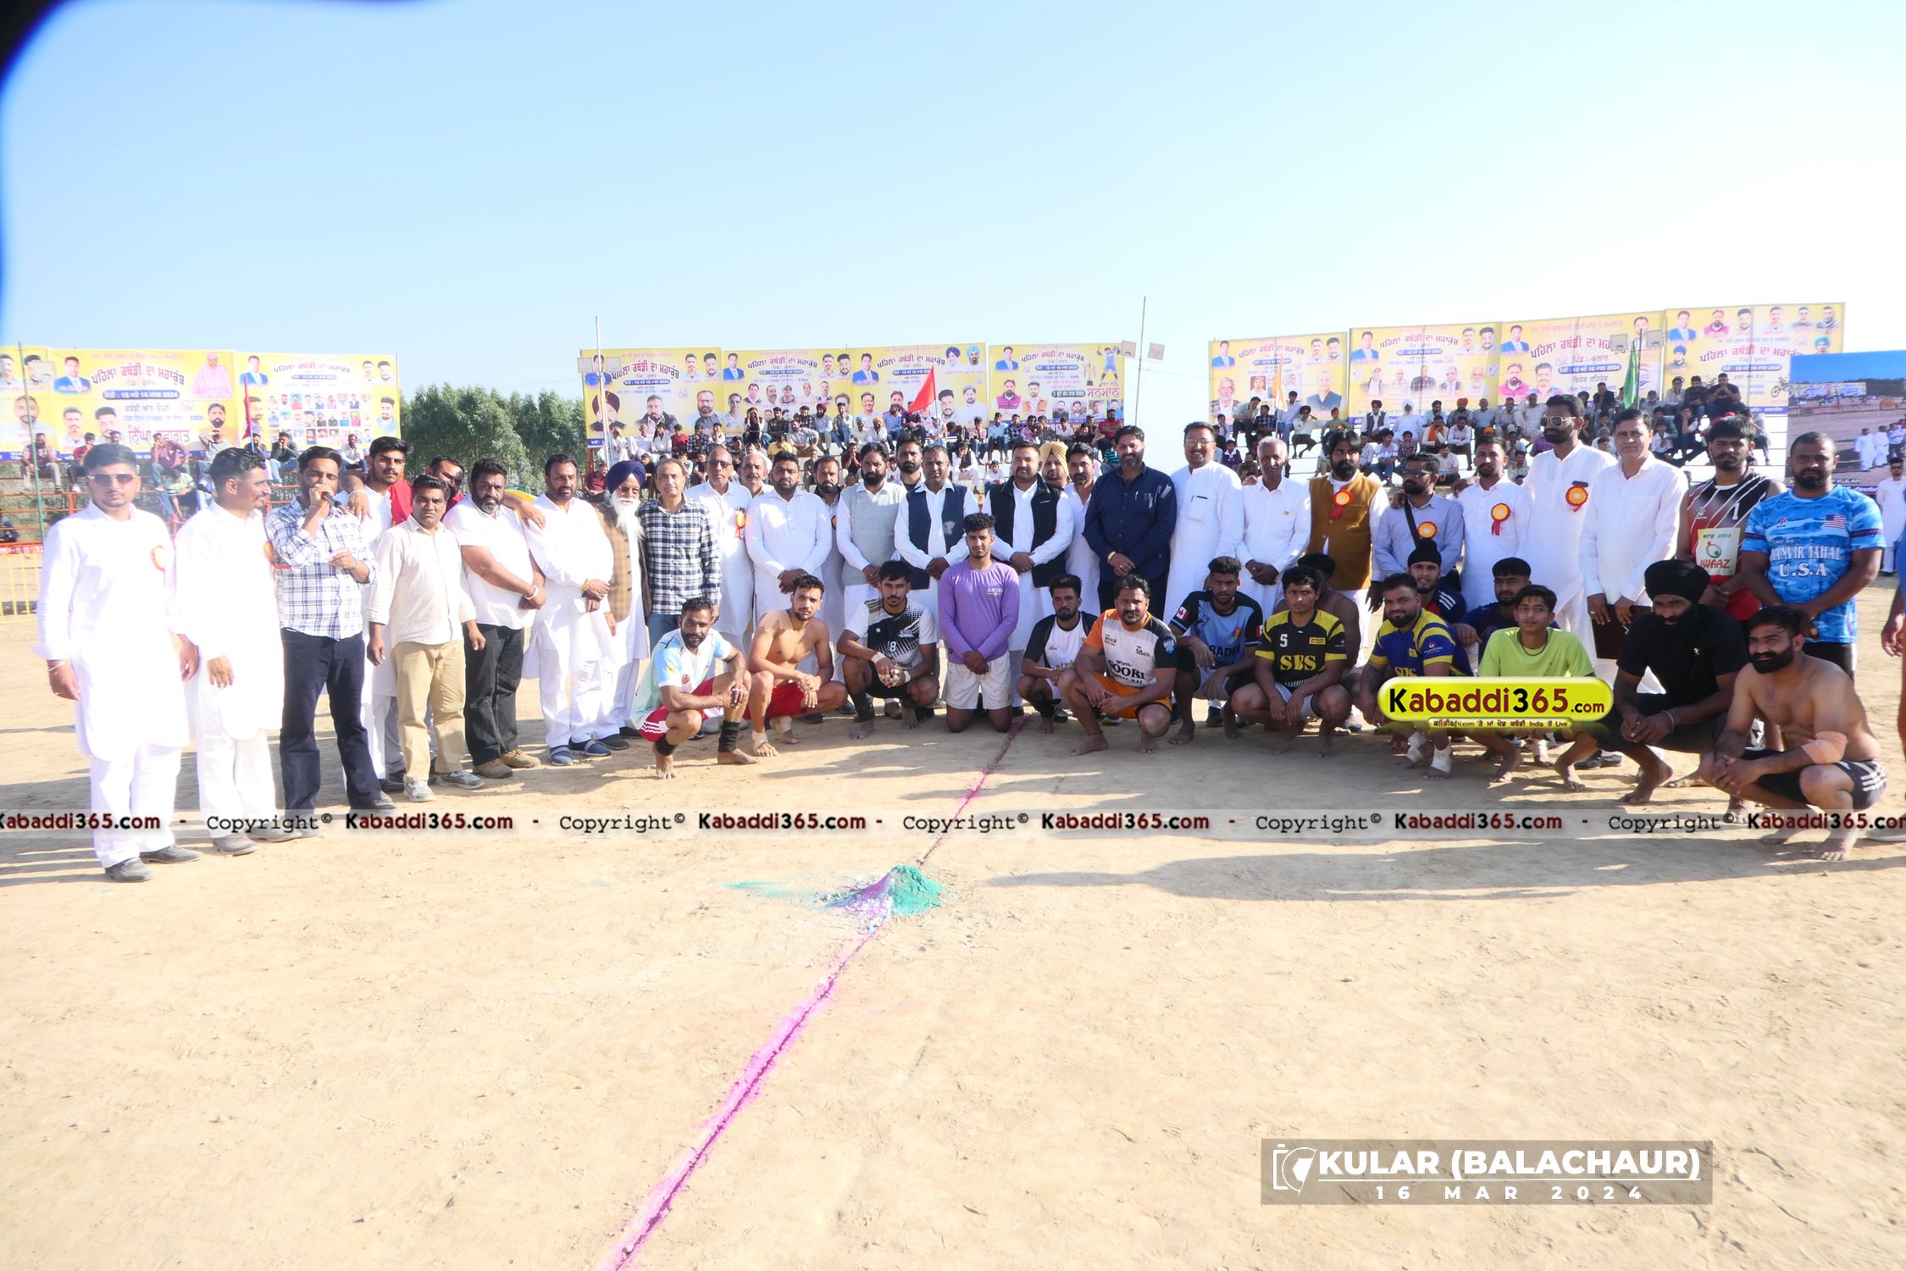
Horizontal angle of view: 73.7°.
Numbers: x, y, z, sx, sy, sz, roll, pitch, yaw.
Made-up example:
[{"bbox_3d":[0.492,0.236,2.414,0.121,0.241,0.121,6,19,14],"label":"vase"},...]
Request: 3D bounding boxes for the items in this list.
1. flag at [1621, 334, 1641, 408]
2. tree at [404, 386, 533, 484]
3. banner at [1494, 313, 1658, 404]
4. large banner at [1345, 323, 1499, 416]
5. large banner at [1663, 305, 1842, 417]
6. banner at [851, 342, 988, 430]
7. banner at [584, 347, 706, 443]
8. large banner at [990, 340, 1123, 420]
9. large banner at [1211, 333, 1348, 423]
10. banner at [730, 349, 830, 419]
[{"bbox_3d":[11.464,-4.474,21.500,0.320,1.200,0.150,4,10,31],"label":"flag"},{"bbox_3d":[-19.897,-6.828,52.000,5.400,6.900,5.000,-4,6,-21],"label":"tree"},{"bbox_3d":[13.152,-5.562,26.500,3.150,2.120,0.080,4,10,31],"label":"banner"},{"bbox_3d":[10.439,-5.766,28.100,3.150,2.120,0.080,4,10,31],"label":"large banner"},{"bbox_3d":[15.792,-5.393,25.000,3.150,2.120,0.080,4,10,31],"label":"large banner"},{"bbox_3d":[-0.784,-5.899,30.400,3.150,2.120,0.080,-4,9,-15],"label":"banner"},{"bbox_3d":[-6.848,-5.423,29.000,3.150,2.120,0.080,-4,9,-15],"label":"banner"},{"bbox_3d":[2.541,-6.109,31.200,3.150,2.120,0.080,-4,9,-15],"label":"large banner"},{"bbox_3d":[7.700,-5.997,30.000,3.150,2.120,0.080,4,10,31],"label":"large banner"},{"bbox_3d":[-3.846,-5.641,29.700,3.150,2.120,0.080,-4,9,-15],"label":"banner"}]

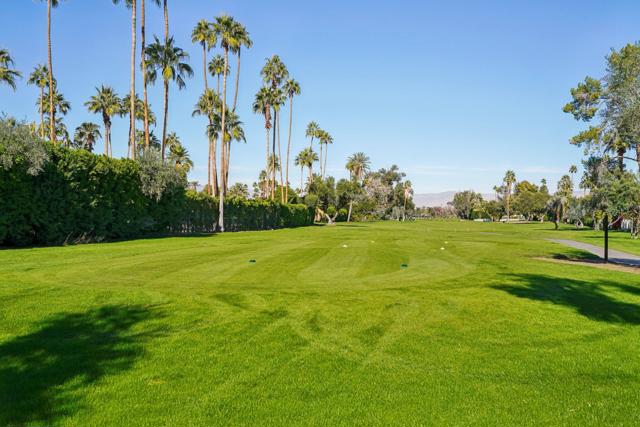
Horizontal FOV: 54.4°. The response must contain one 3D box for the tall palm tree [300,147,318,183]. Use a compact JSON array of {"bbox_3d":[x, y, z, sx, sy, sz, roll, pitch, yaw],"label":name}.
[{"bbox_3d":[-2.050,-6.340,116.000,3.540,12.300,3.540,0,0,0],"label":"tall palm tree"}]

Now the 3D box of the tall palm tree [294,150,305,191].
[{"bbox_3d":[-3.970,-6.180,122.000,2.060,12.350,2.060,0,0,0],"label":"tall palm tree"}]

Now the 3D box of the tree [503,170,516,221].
[{"bbox_3d":[34.110,-3.330,112.000,2.520,9.540,2.520,0,0,0],"label":"tree"}]

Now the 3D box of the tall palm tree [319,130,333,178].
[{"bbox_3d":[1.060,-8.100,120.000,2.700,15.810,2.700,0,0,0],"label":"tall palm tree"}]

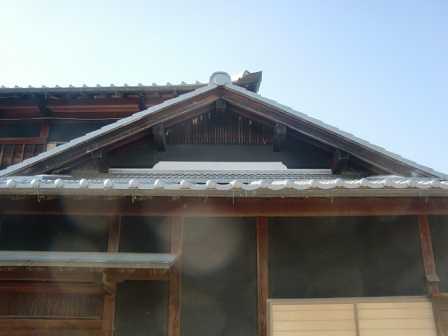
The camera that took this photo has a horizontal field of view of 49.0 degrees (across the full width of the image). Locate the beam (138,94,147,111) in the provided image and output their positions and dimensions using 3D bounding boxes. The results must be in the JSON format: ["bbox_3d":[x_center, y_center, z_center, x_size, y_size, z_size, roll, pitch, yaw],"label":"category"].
[{"bbox_3d":[-1.550,-1.170,9.530,0.120,0.190,0.550,0,-21,0],"label":"beam"}]

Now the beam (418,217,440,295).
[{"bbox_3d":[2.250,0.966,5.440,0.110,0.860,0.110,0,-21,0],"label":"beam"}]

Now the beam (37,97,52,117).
[{"bbox_3d":[-3.450,-1.170,9.530,0.130,0.190,0.550,0,-21,0],"label":"beam"}]

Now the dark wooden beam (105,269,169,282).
[{"bbox_3d":[-0.935,1.165,5.340,0.700,0.150,0.110,0,-21,0],"label":"dark wooden beam"}]

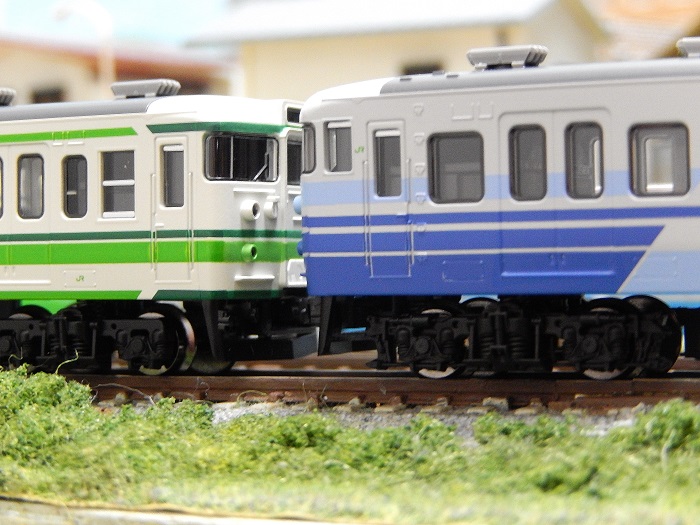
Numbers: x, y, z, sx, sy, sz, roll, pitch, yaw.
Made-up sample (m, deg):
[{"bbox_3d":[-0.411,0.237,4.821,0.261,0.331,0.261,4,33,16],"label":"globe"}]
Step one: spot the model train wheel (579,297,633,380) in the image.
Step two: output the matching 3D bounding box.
[{"bbox_3d":[0.020,0.006,0.150,0.007,0.007,0.002,-1,-1,26],"label":"model train wheel"}]

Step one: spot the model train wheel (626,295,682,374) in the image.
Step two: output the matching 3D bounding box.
[{"bbox_3d":[0.024,0.006,0.158,0.007,0.007,0.002,-1,-1,26],"label":"model train wheel"}]

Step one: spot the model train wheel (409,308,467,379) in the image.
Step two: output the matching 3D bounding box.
[{"bbox_3d":[0.007,0.007,0.156,0.007,0.007,0.002,-1,-1,26],"label":"model train wheel"}]

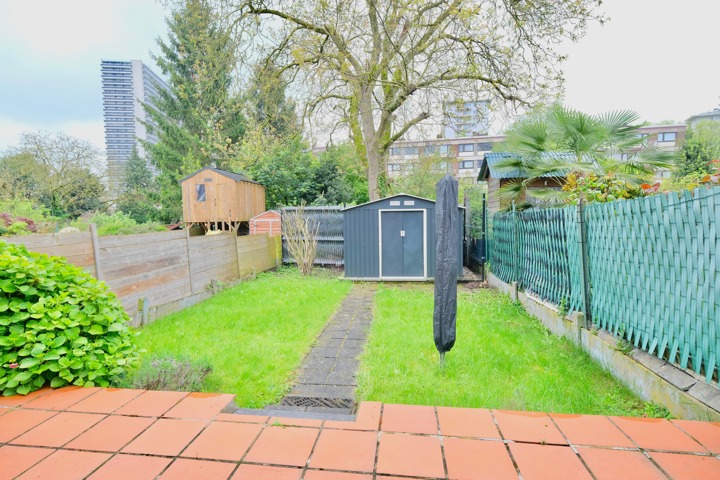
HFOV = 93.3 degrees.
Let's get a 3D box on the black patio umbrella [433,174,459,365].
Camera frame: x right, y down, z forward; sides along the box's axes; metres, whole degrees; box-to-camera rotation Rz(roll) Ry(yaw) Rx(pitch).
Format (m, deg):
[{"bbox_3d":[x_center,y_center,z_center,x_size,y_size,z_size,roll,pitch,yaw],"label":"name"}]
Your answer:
[{"bbox_3d":[0.845,0.291,3.360,0.240,1.860,0.240,0,3,7],"label":"black patio umbrella"}]

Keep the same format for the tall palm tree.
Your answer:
[{"bbox_3d":[4.345,-0.801,6.700,2.850,3.500,2.750,0,3,7],"label":"tall palm tree"}]

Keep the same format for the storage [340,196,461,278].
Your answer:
[{"bbox_3d":[1.141,-0.118,8.791,2.800,1.970,1.900,0,3,7],"label":"storage"}]

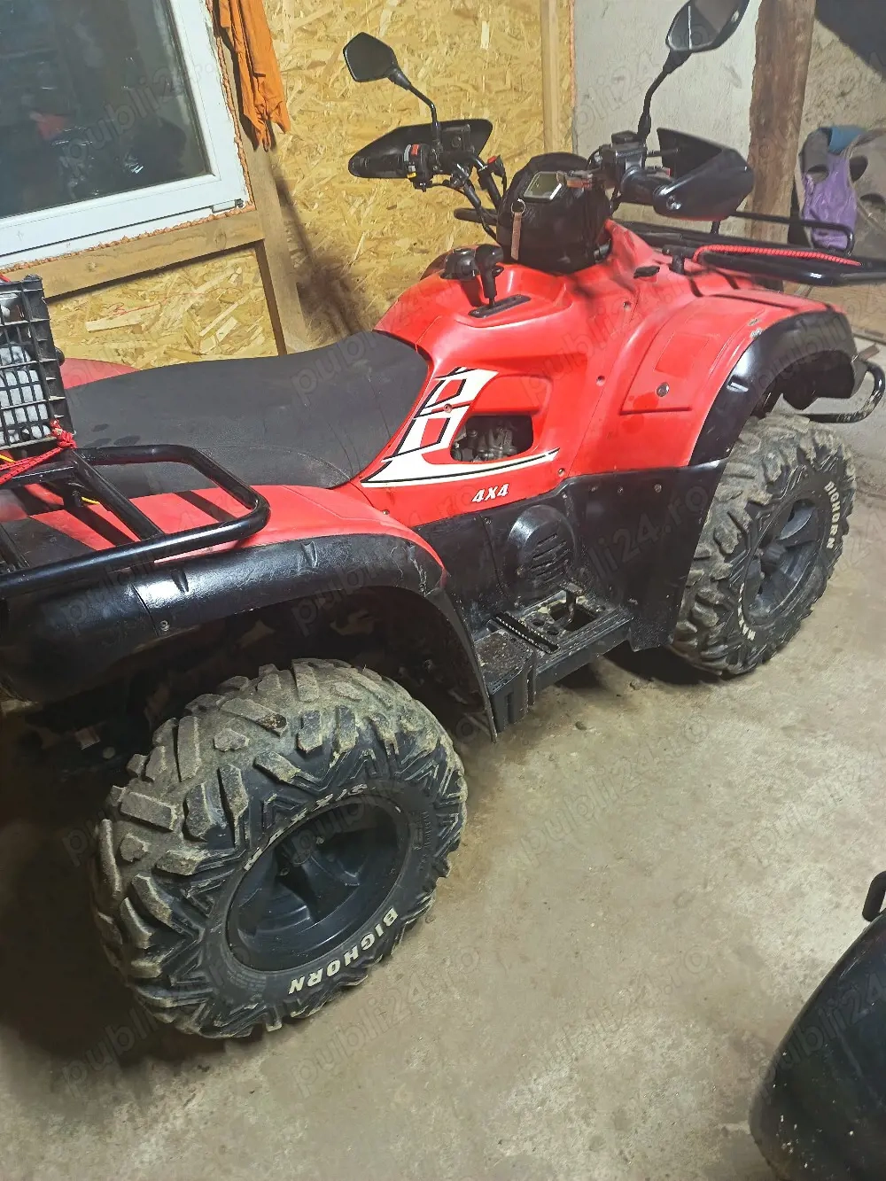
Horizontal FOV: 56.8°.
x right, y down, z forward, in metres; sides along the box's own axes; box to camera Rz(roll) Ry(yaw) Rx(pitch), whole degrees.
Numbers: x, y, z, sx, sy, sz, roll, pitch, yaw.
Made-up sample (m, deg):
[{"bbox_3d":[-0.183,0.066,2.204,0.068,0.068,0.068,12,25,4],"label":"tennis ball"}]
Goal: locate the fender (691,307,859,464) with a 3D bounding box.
[{"bbox_3d":[0.715,-0.447,1.743,0.626,0.268,0.182,-28,40,-26],"label":"fender"}]

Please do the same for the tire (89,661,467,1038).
[{"bbox_3d":[-0.257,0.438,1.410,0.637,0.637,0.255,-28,40,-26],"label":"tire"}]

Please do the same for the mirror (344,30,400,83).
[{"bbox_3d":[-0.160,-1.184,1.818,0.137,0.093,0.046,18,42,32],"label":"mirror"}]

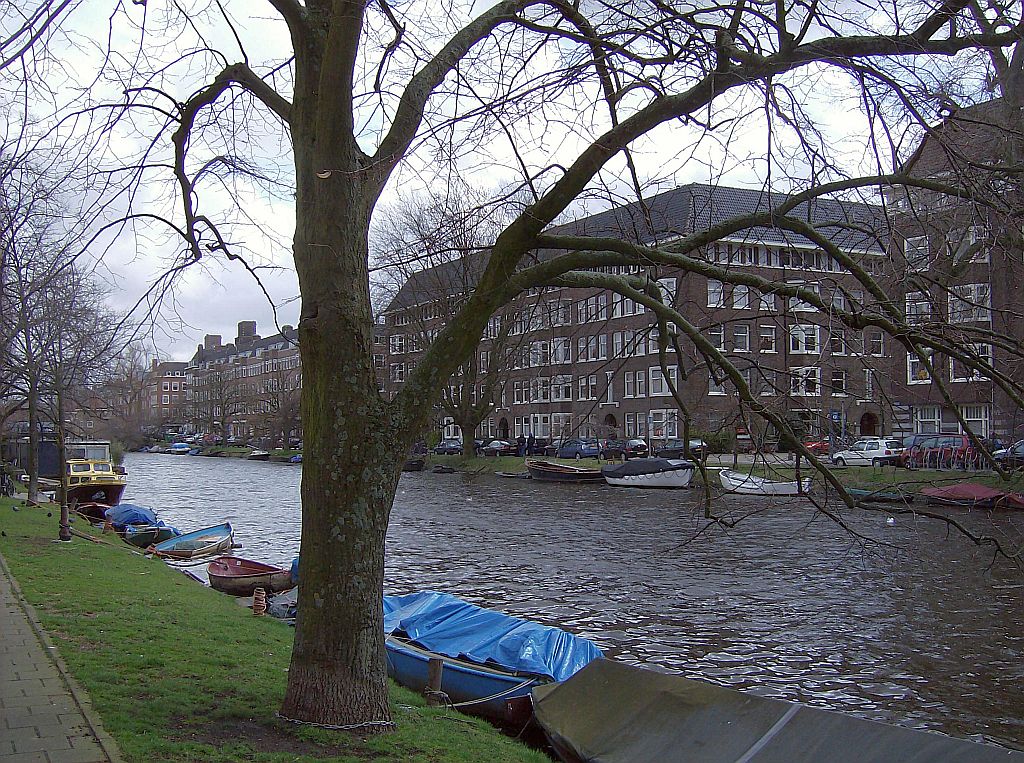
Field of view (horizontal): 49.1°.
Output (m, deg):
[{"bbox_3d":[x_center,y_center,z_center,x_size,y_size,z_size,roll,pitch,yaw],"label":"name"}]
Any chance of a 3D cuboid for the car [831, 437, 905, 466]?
[{"bbox_3d":[19.126,3.827,60.000,1.700,1.420,4.000,2,-3,-30],"label":"car"}]

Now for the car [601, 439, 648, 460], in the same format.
[{"bbox_3d":[8.117,4.801,79.500,1.700,1.440,4.000,2,-3,-30],"label":"car"}]

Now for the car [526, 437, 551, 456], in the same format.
[{"bbox_3d":[2.434,5.295,89.500,1.710,1.450,4.200,2,-3,-29],"label":"car"}]

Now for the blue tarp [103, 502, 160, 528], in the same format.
[{"bbox_3d":[-10.009,3.512,29.500,1.200,0.550,2.100,2,-3,-29],"label":"blue tarp"}]

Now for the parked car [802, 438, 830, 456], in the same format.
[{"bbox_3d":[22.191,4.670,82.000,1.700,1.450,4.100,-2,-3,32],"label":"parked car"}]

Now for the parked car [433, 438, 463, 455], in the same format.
[{"bbox_3d":[-5.860,6.159,106.000,1.620,1.410,3.750,2,-3,-28],"label":"parked car"}]

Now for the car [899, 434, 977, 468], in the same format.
[{"bbox_3d":[21.546,3.497,56.000,1.760,1.680,4.350,2,-3,-30],"label":"car"}]

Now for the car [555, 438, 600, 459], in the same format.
[{"bbox_3d":[5.100,4.980,83.500,1.740,1.480,4.300,2,-3,-30],"label":"car"}]

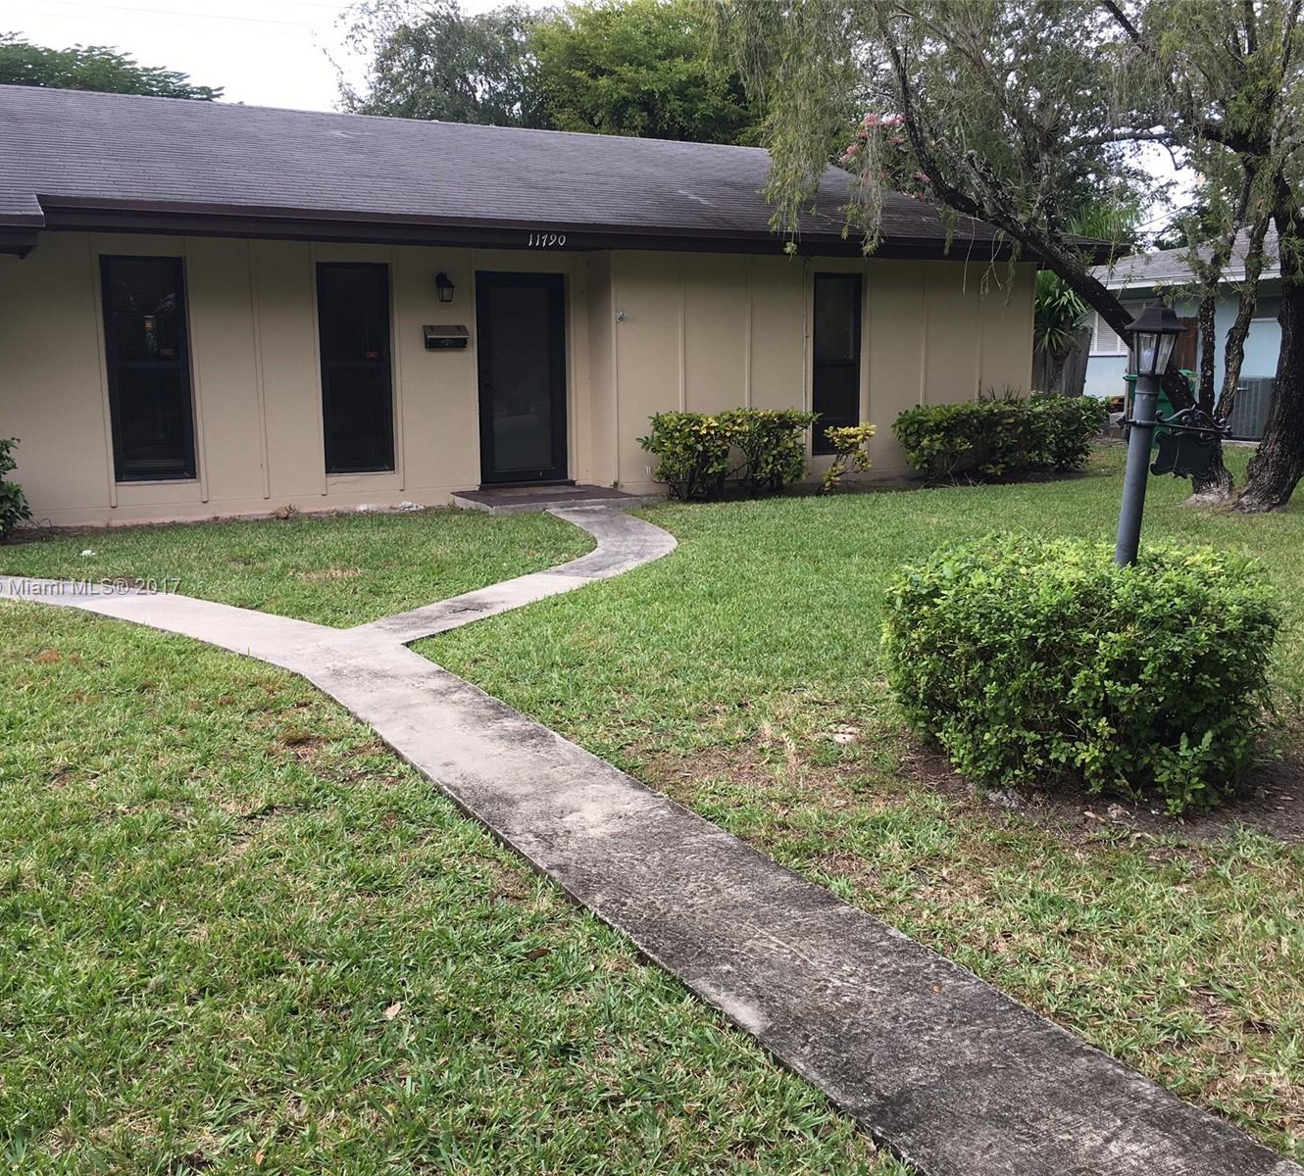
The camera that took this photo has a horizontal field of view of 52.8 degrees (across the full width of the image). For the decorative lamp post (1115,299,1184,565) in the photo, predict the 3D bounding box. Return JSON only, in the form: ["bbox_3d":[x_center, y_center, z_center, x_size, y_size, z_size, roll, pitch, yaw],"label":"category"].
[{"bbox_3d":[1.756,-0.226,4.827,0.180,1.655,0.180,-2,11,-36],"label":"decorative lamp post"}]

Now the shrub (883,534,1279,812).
[{"bbox_3d":[1.581,0.246,4.929,1.380,0.720,1.320,2,9,18],"label":"shrub"}]

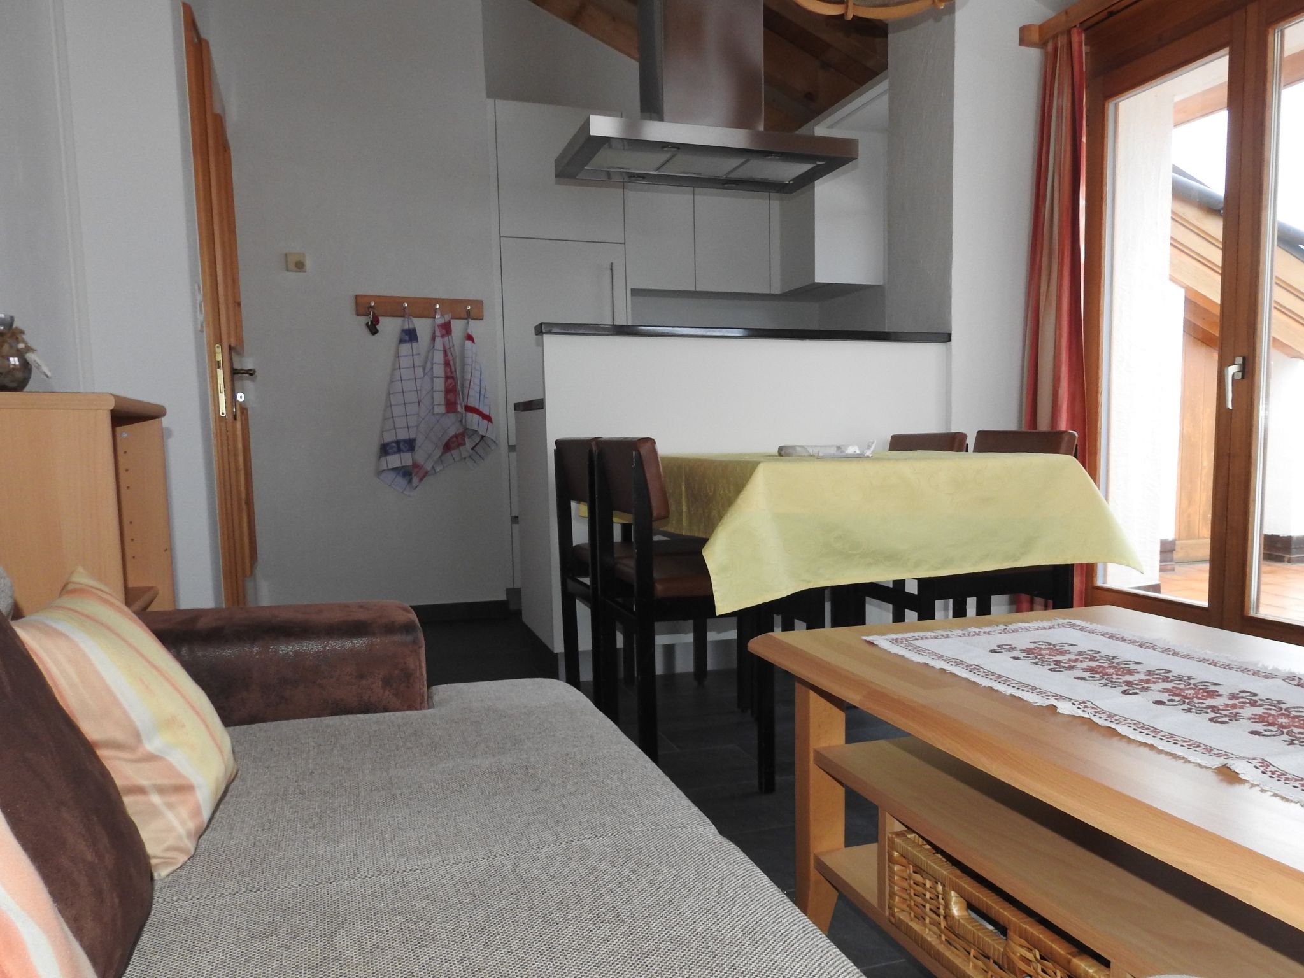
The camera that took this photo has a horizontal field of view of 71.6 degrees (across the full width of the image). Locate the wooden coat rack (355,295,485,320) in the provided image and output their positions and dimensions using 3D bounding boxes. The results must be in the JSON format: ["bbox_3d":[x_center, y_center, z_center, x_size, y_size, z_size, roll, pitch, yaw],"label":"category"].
[{"bbox_3d":[-0.968,-0.762,3.794,0.523,0.082,0.045,-2,4,-19],"label":"wooden coat rack"}]

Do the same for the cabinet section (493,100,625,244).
[{"bbox_3d":[-0.488,-1.412,4.259,0.572,0.581,0.560,-2,5,-19],"label":"cabinet section"}]

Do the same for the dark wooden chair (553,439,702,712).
[{"bbox_3d":[-0.011,0.253,2.669,0.501,0.802,0.417,-2,4,-19],"label":"dark wooden chair"}]

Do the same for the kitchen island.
[{"bbox_3d":[0.297,0.014,3.400,1.520,1.167,0.580,-2,4,-19],"label":"kitchen island"}]

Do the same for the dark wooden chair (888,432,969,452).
[{"bbox_3d":[0.733,0.220,2.945,0.484,0.802,0.417,-2,4,-19],"label":"dark wooden chair"}]

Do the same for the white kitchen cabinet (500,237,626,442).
[{"bbox_3d":[-0.475,-0.677,4.333,0.565,0.898,0.580,-2,4,-19],"label":"white kitchen cabinet"}]

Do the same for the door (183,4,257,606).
[{"bbox_3d":[-1.462,-0.417,3.096,0.080,2.135,0.700,-3,4,-21],"label":"door"}]

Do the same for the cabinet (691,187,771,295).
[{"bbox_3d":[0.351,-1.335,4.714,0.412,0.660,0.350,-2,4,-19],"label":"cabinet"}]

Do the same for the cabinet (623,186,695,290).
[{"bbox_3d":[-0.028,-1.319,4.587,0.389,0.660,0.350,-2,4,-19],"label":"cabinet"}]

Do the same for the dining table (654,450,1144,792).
[{"bbox_3d":[0.479,0.274,2.589,0.893,0.751,1.085,-2,4,-19],"label":"dining table"}]

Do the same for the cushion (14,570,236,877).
[{"bbox_3d":[-0.632,0.255,1.034,0.130,0.350,0.340,-36,9,-7],"label":"cushion"}]

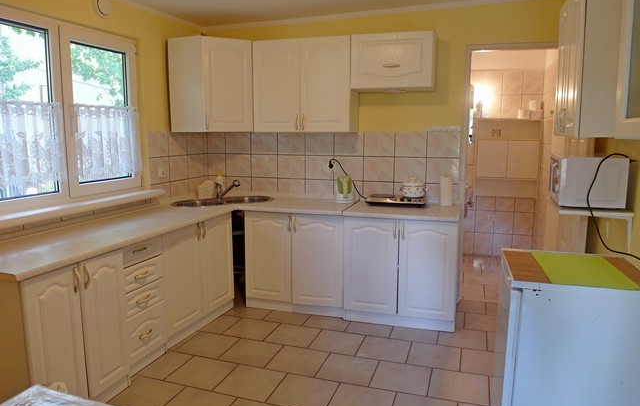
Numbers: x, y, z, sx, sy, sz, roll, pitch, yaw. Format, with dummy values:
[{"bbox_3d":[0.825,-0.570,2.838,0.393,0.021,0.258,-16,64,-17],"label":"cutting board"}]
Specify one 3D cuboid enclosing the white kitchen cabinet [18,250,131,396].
[{"bbox_3d":[-1.400,0.657,2.228,0.554,0.797,0.589,3,9,17],"label":"white kitchen cabinet"}]

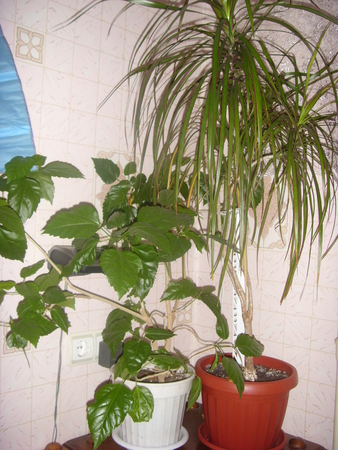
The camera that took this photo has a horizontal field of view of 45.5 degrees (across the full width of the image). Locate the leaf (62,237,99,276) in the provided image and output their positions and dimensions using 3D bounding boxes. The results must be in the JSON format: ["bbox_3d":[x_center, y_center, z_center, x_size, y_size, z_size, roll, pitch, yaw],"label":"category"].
[{"bbox_3d":[-0.216,0.076,0.990,0.063,0.127,0.025,15,-35,40],"label":"leaf"}]

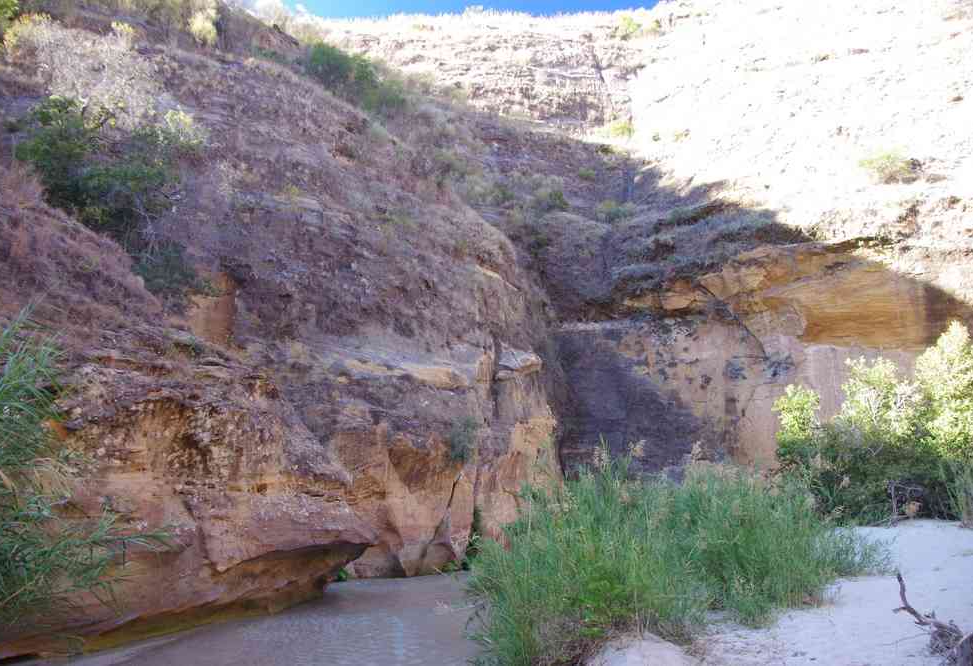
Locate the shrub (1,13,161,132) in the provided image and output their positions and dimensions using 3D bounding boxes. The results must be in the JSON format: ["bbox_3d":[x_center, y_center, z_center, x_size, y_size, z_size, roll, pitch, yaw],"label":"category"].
[{"bbox_3d":[-11.536,-7.379,21.500,3.900,2.650,3.100,5,-11,-30],"label":"shrub"}]

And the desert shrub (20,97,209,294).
[{"bbox_3d":[-8.892,-3.194,18.000,4.010,4.490,3.410,5,-11,-27],"label":"desert shrub"}]

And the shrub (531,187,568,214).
[{"bbox_3d":[3.415,-7.066,40.000,2.000,1.400,1.700,-1,-10,5],"label":"shrub"}]

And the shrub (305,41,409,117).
[{"bbox_3d":[-6.687,-13.183,39.000,5.100,3.400,3.700,2,-10,-10],"label":"shrub"}]

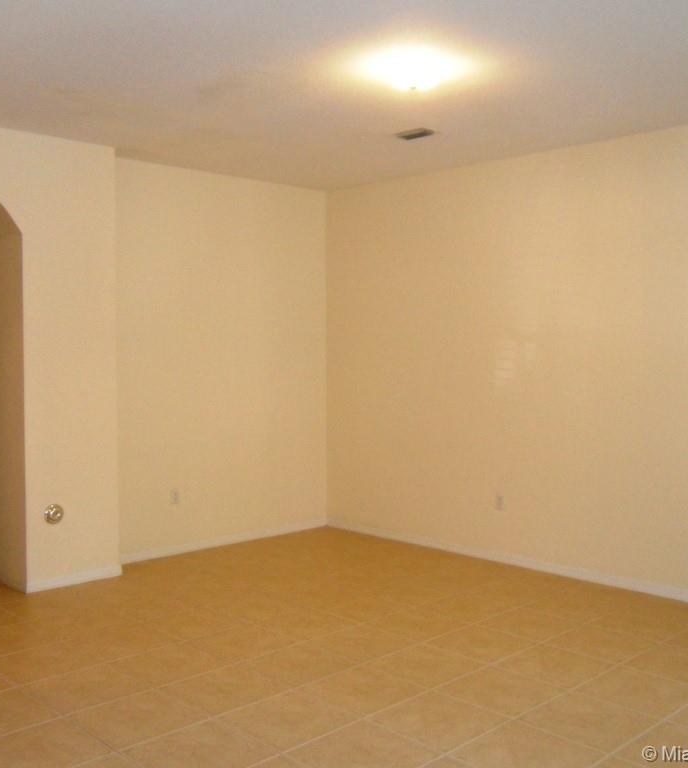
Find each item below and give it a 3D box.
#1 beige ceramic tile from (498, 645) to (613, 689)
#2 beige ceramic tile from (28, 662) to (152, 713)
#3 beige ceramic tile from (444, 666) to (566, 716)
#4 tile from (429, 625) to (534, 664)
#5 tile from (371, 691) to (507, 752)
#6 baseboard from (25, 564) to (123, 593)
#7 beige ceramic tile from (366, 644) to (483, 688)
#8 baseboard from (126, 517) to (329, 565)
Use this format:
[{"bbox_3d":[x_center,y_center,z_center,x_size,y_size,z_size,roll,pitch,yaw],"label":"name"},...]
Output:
[{"bbox_3d":[1.042,1.394,4.084,0.443,0.012,0.443,-1,1,-44],"label":"beige ceramic tile"},{"bbox_3d":[-1.178,1.412,3.822,0.443,0.012,0.443,-1,1,-44],"label":"beige ceramic tile"},{"bbox_3d":[0.718,1.401,3.776,0.443,0.012,0.443,-1,1,-44],"label":"beige ceramic tile"},{"bbox_3d":[0.733,1.390,4.408,0.443,0.012,0.443,-1,1,-44],"label":"tile"},{"bbox_3d":[0.396,1.412,3.470,0.444,0.010,0.444,-2,3,-44],"label":"tile"},{"bbox_3d":[-1.844,1.335,5.704,0.695,0.083,0.015,-1,1,-44],"label":"baseboard"},{"bbox_3d":[0.410,1.397,4.099,0.443,0.012,0.443,-1,1,-44],"label":"beige ceramic tile"},{"bbox_3d":[-0.940,1.256,6.651,2.123,0.077,0.015,-2,3,-43],"label":"baseboard"}]

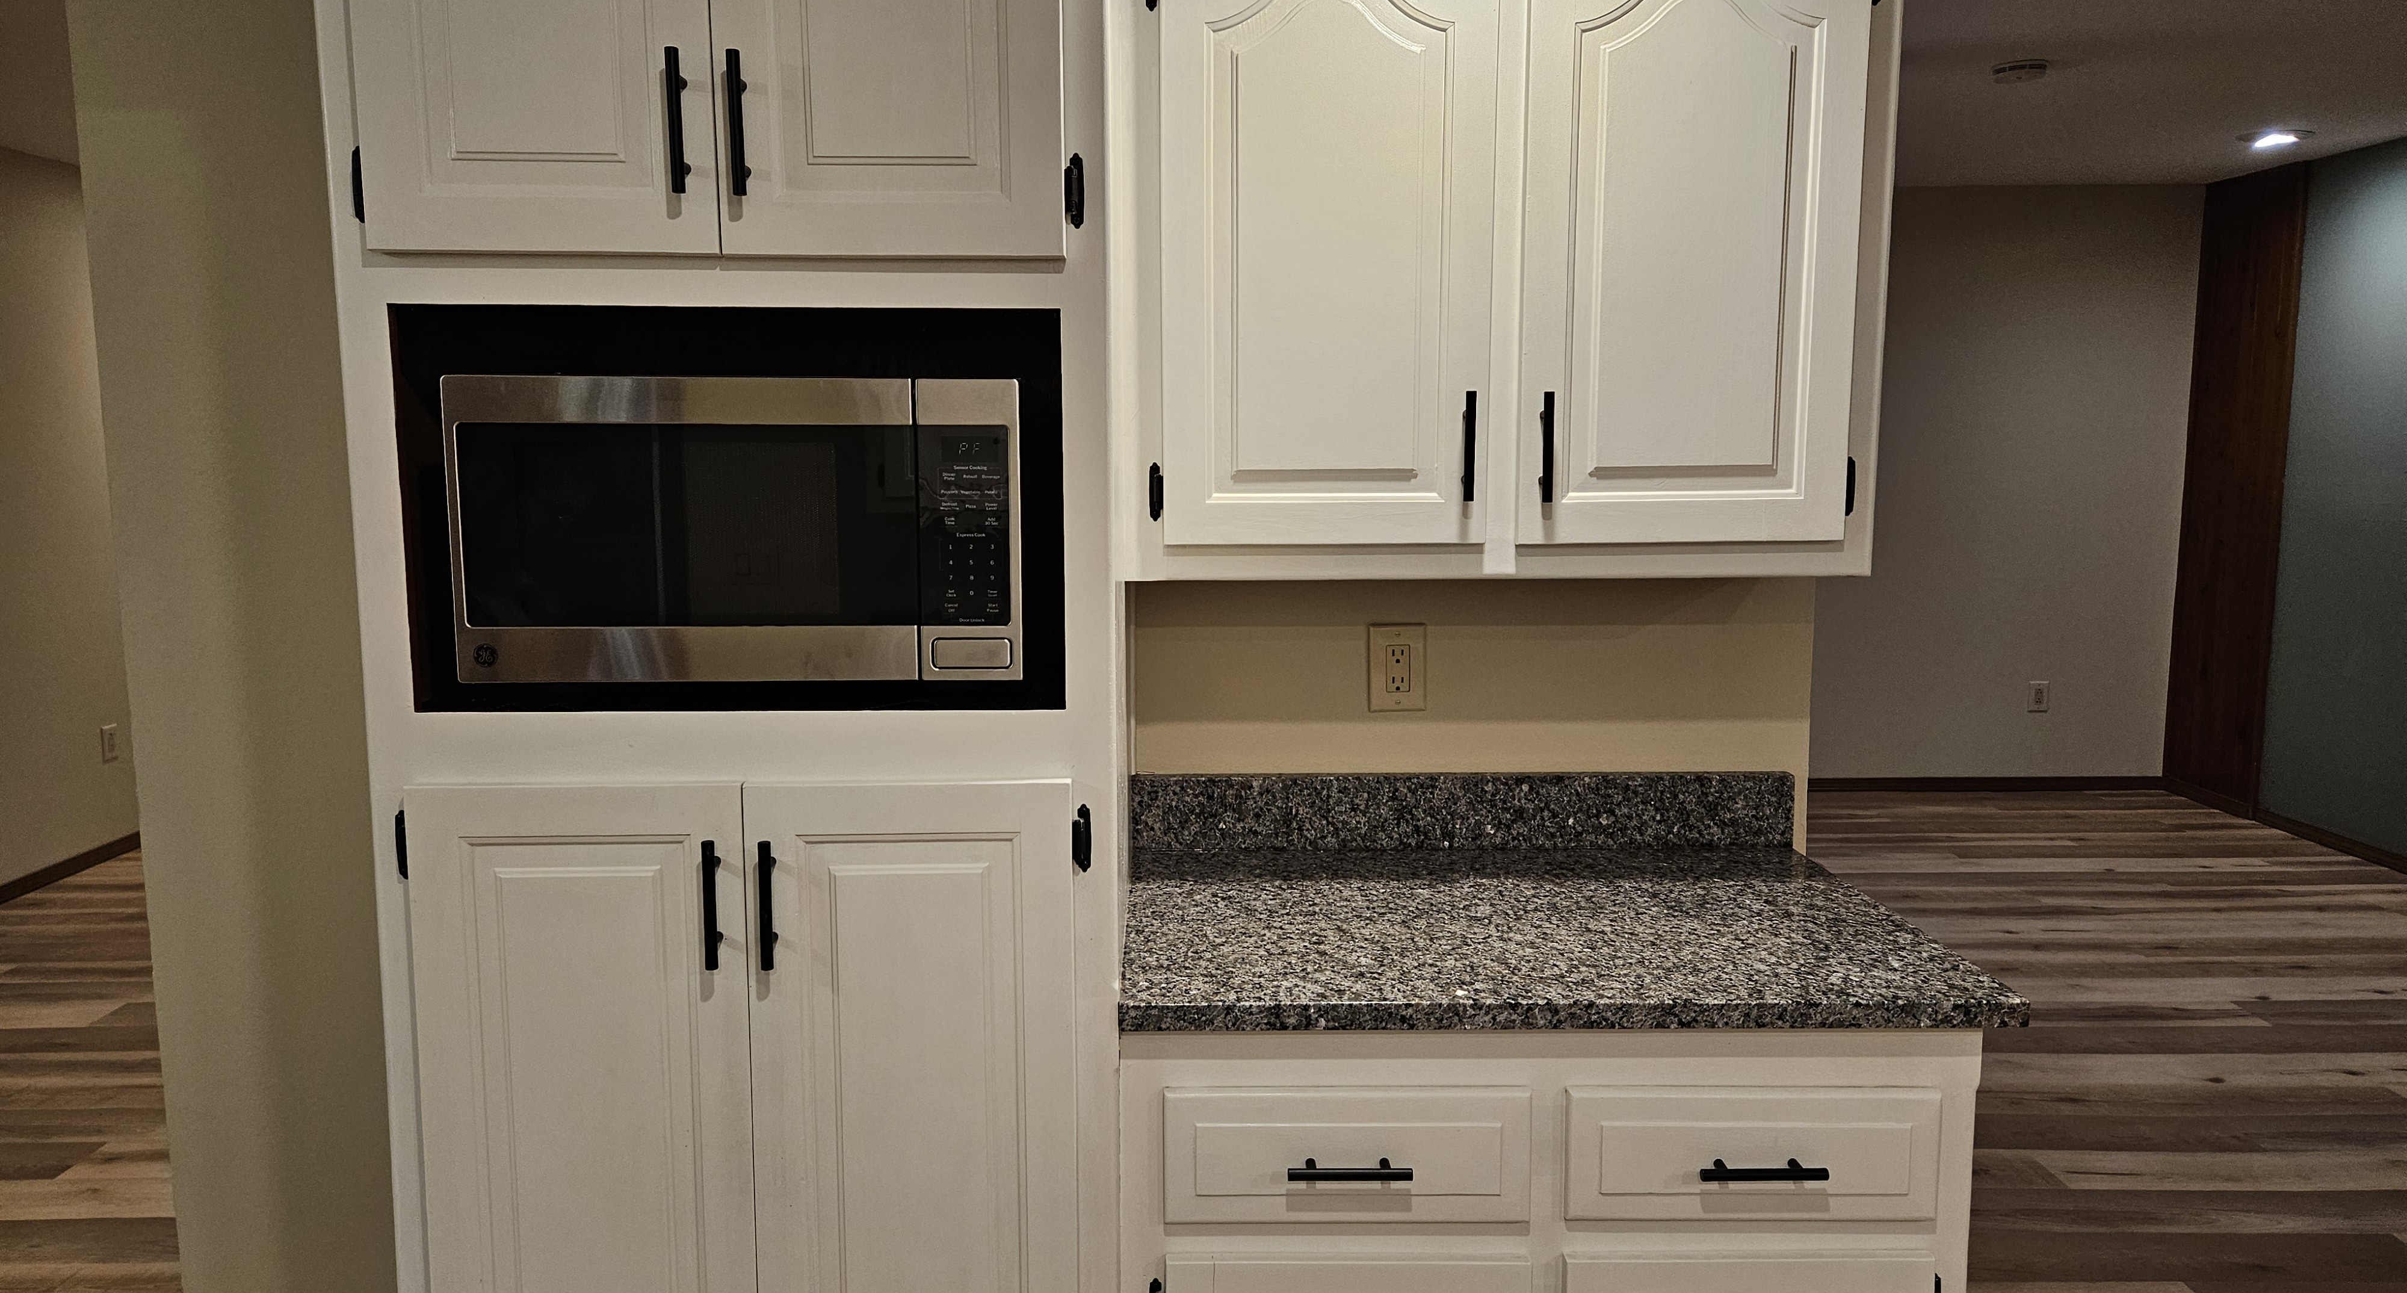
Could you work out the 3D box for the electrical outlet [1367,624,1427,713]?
[{"bbox_3d":[0.270,0.030,2.223,0.080,0.123,0.010,0,7,0],"label":"electrical outlet"}]

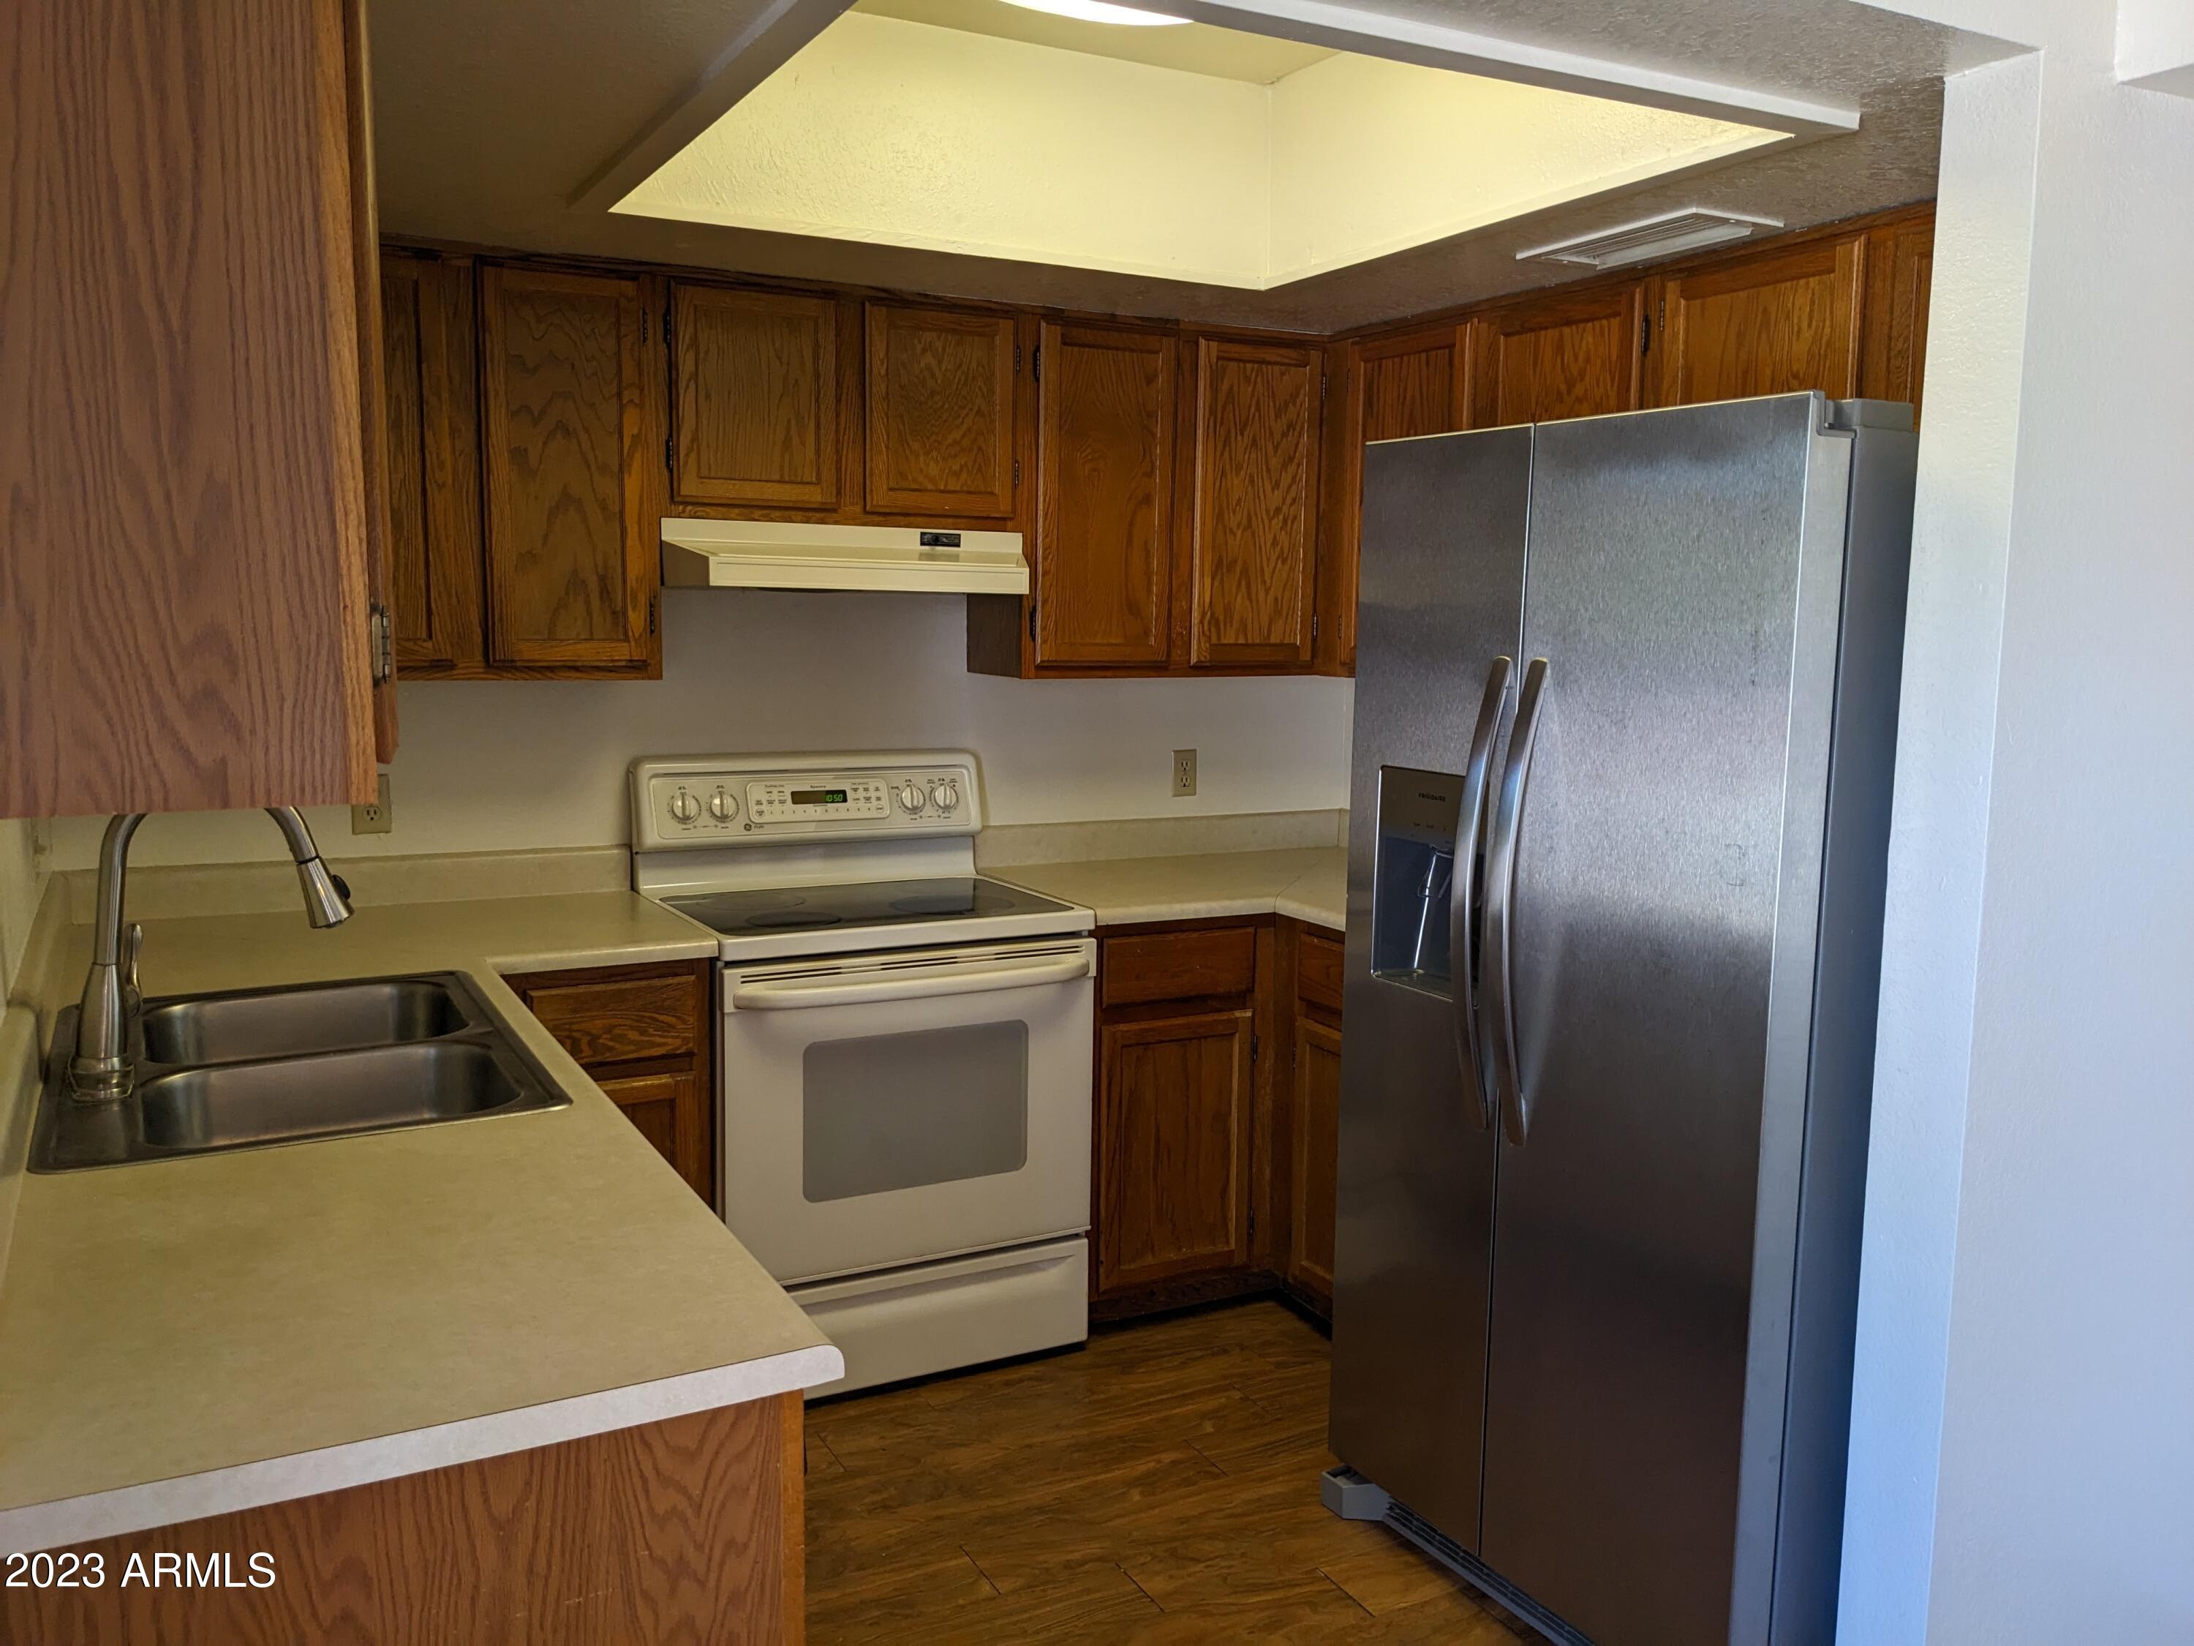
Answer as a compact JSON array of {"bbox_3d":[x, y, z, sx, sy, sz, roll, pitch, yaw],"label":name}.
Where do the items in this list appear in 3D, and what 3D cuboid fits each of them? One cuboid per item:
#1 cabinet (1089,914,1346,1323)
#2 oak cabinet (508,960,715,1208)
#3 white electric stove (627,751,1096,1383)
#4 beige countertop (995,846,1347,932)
[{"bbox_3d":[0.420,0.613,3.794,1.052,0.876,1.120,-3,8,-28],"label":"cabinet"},{"bbox_3d":[-1.014,0.647,3.324,0.380,0.866,0.615,-3,8,-28],"label":"oak cabinet"},{"bbox_3d":[-0.477,0.477,3.519,0.765,1.190,0.695,-3,8,-28],"label":"white electric stove"},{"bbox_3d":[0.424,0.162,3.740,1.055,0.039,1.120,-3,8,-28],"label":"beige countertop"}]

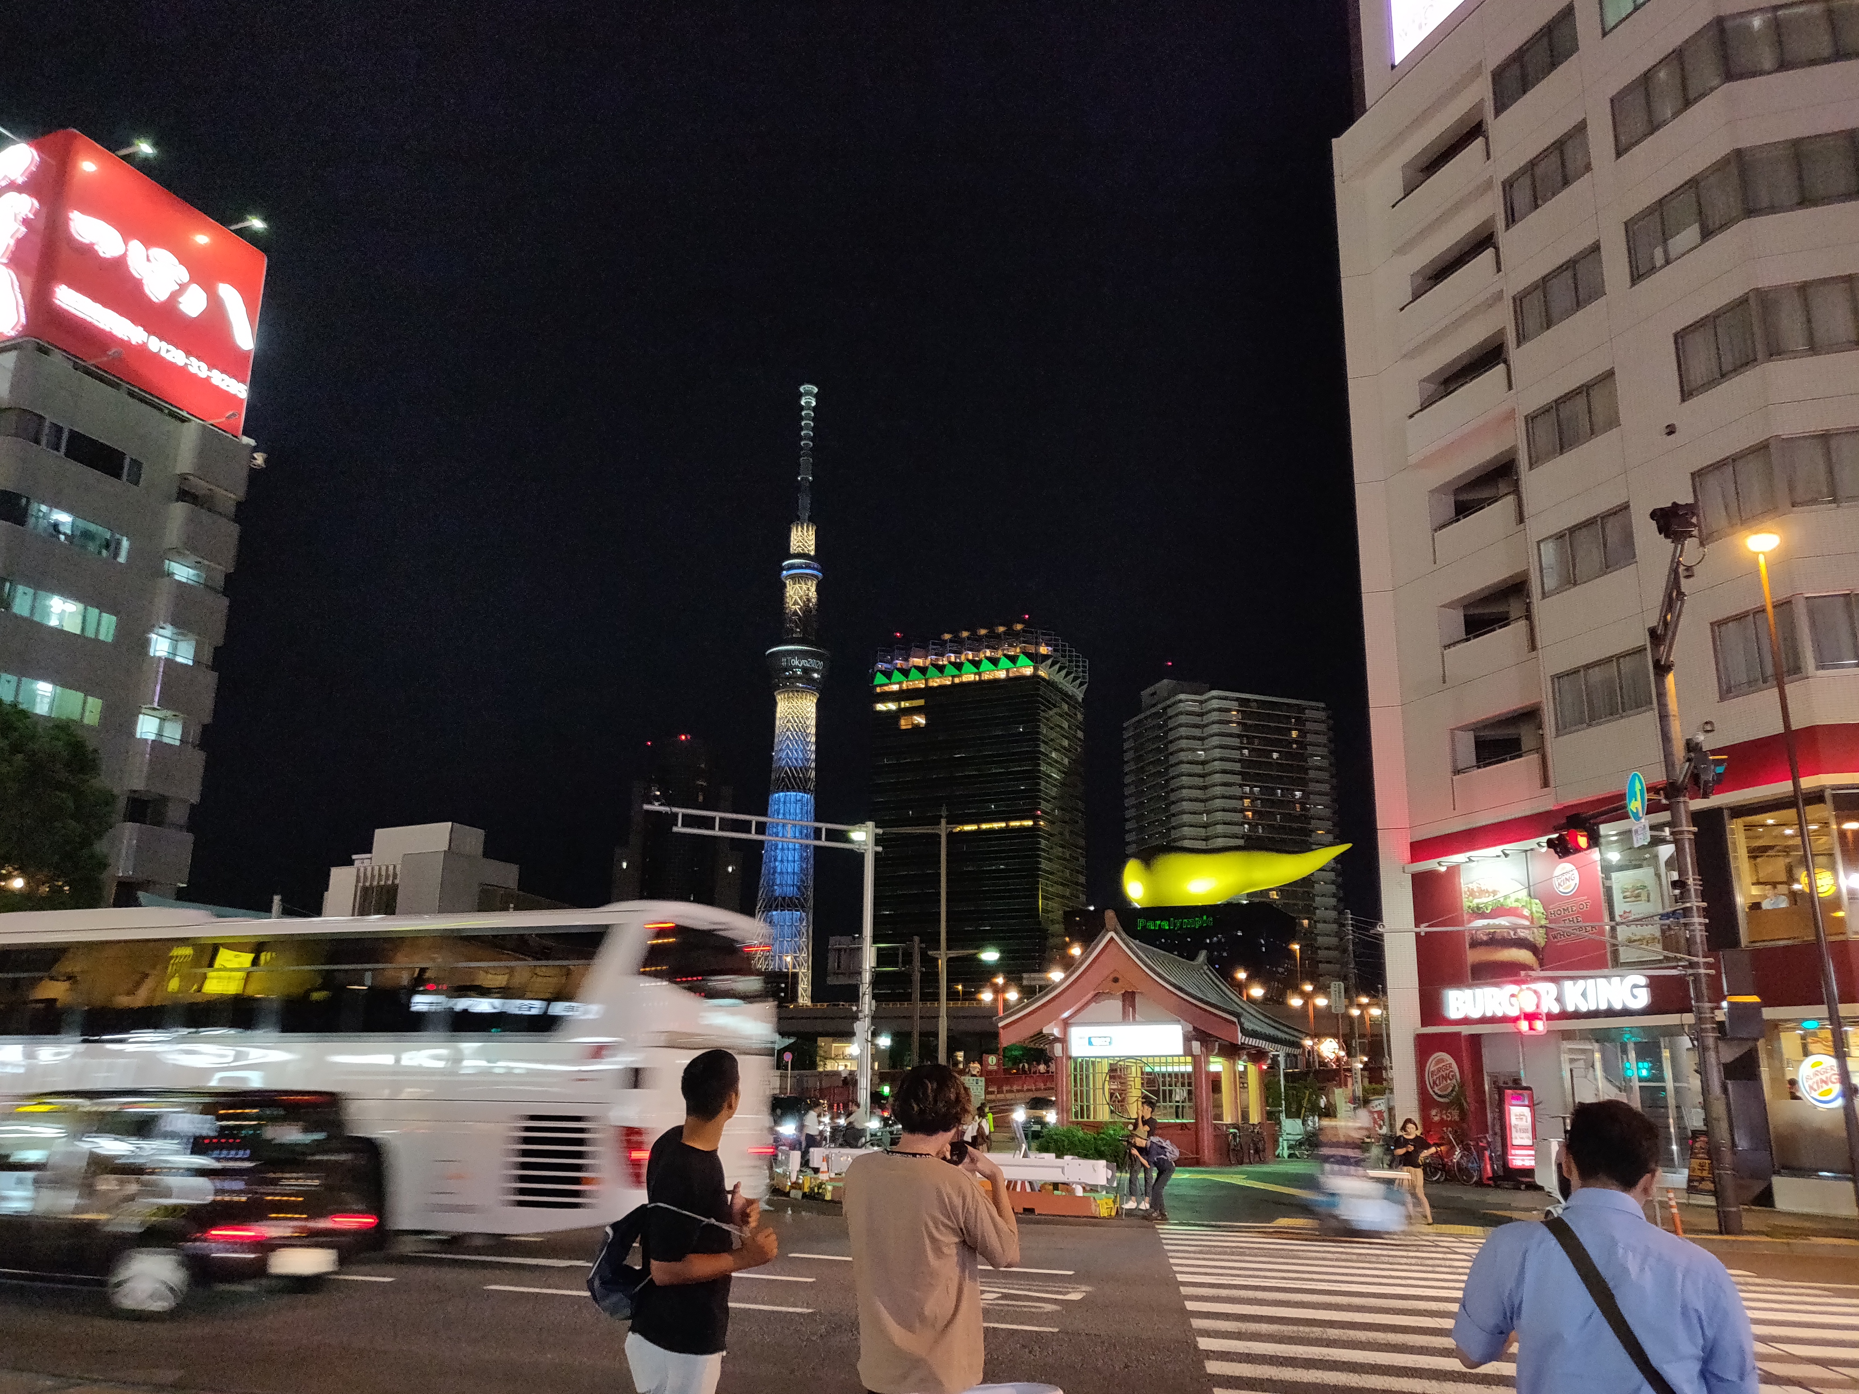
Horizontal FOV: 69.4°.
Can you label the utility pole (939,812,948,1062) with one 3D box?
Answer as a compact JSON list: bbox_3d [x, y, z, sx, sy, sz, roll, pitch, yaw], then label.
[{"bbox_3d":[0.424,8.485,41.230,0.240,9.900,0.240,1,-16,0],"label":"utility pole"}]

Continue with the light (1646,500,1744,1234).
[{"bbox_3d":[11.081,2.132,19.524,0.550,10.500,0.550,-8,-18,29],"label":"light"}]

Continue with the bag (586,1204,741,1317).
[{"bbox_3d":[-0.815,1.725,4.137,0.400,0.350,0.280,9,-17,-26],"label":"bag"}]

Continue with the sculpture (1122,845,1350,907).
[{"bbox_3d":[59.454,35.187,261.572,44.000,11.500,10.000,-3,-16,13],"label":"sculpture"}]

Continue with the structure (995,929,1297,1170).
[{"bbox_3d":[5.750,8.620,33.336,6.000,5.400,6.800,-7,-17,26],"label":"structure"}]

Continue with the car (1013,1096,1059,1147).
[{"bbox_3d":[3.718,14.612,46.648,1.720,1.500,4.500,0,-16,4],"label":"car"}]

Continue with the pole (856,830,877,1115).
[{"bbox_3d":[-1.813,8.449,40.680,0.400,9.400,0.400,1,-16,0],"label":"pole"}]

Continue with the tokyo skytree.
[{"bbox_3d":[-116.810,4.185,1201.161,64.000,634.000,62.000,3,-16,-6],"label":"tokyo skytree"}]

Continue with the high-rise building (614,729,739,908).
[{"bbox_3d":[-64.713,52.782,342.179,31.500,82.000,28.000,5,-16,-13],"label":"high-rise building"}]

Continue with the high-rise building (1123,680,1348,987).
[{"bbox_3d":[69.647,43.727,310.431,36.000,88.000,32.500,7,-16,-19],"label":"high-rise building"}]

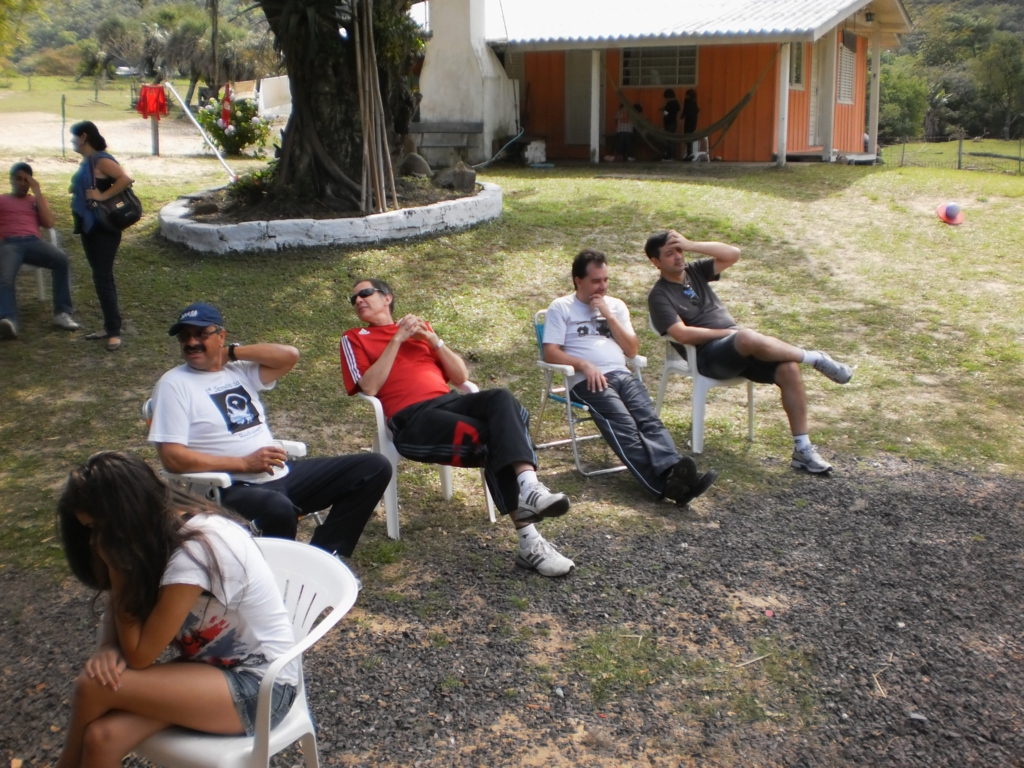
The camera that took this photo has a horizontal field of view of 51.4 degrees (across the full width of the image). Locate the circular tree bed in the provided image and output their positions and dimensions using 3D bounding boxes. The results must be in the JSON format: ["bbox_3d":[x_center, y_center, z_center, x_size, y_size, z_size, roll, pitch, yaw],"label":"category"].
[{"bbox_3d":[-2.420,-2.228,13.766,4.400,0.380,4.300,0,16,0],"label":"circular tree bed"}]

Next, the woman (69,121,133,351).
[{"bbox_3d":[-3.011,-1.111,7.810,0.460,1.630,0.500,-5,15,-21],"label":"woman"}]

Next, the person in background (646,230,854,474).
[{"bbox_3d":[1.240,-0.227,6.040,0.650,1.220,1.150,-9,17,-33],"label":"person in background"}]

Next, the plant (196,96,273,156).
[{"bbox_3d":[-5.674,-5.265,21.773,1.600,1.300,1.500,-4,14,-15],"label":"plant"}]

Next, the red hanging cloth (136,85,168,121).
[{"bbox_3d":[-6.855,-5.368,20.306,0.640,0.720,0.180,-3,14,-11],"label":"red hanging cloth"}]

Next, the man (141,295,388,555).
[{"bbox_3d":[-1.000,0.241,4.425,0.980,1.140,0.740,10,17,36],"label":"man"}]

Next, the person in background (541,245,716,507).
[{"bbox_3d":[0.560,-0.069,5.585,0.600,1.170,1.200,-7,16,-27],"label":"person in background"}]

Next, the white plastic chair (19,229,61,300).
[{"bbox_3d":[-4.147,-1.015,8.967,0.580,0.810,0.580,-6,15,-24],"label":"white plastic chair"}]

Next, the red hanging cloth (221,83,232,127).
[{"bbox_3d":[-5.318,-5.187,19.835,0.250,0.840,0.150,-3,14,-11],"label":"red hanging cloth"}]

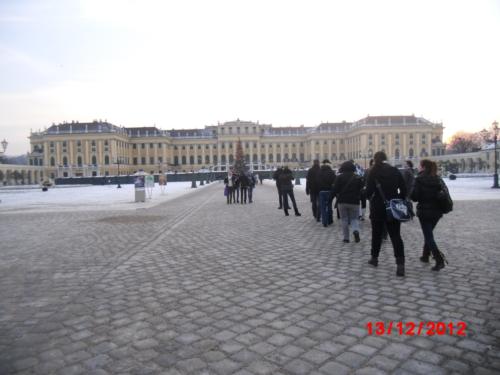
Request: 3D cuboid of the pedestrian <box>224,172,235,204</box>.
[{"bbox_3d":[-0.967,-0.002,18.223,0.480,1.570,0.340,-2,2,0],"label":"pedestrian"}]

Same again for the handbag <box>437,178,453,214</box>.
[{"bbox_3d":[2.900,0.149,5.800,0.170,0.450,0.300,0,2,30],"label":"handbag"}]

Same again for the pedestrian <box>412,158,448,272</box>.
[{"bbox_3d":[2.756,0.398,5.934,0.500,1.640,0.420,-2,3,-20],"label":"pedestrian"}]

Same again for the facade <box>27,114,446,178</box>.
[{"bbox_3d":[-5.815,-18.406,194.000,180.000,27.500,50.000,-1,2,1],"label":"facade"}]

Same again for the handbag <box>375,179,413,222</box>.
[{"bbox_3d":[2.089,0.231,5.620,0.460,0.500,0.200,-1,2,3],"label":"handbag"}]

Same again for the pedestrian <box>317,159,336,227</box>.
[{"bbox_3d":[2.065,0.150,10.567,0.520,1.770,0.360,-2,2,-3],"label":"pedestrian"}]

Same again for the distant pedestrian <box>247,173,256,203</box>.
[{"bbox_3d":[0.080,-0.047,20.800,0.550,1.660,0.380,-1,2,-11],"label":"distant pedestrian"}]

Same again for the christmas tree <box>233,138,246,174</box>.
[{"bbox_3d":[-3.846,-11.081,150.000,5.600,15.600,5.600,-1,2,0],"label":"christmas tree"}]

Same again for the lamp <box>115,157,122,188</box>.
[{"bbox_3d":[-14.829,-1.814,43.919,0.800,3.700,0.650,-2,2,0],"label":"lamp"}]

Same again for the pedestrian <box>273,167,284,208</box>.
[{"bbox_3d":[1.288,0.028,16.200,0.660,1.760,0.450,-1,2,-3],"label":"pedestrian"}]

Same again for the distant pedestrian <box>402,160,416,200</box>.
[{"bbox_3d":[4.596,0.085,11.278,0.500,1.700,0.360,-3,3,-33],"label":"distant pedestrian"}]

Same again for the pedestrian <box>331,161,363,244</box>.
[{"bbox_3d":[2.071,0.304,8.200,0.600,1.680,0.480,-1,2,-6],"label":"pedestrian"}]

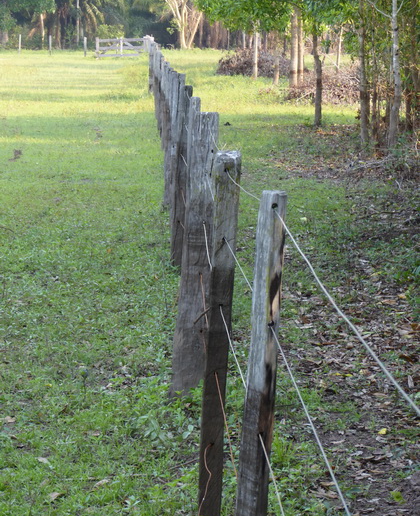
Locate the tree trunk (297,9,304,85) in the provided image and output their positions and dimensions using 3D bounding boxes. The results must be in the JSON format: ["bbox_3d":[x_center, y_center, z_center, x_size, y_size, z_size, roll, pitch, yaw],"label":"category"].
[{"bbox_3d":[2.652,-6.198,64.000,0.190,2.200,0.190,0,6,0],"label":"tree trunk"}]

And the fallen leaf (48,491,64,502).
[{"bbox_3d":[-0.540,0.840,7.689,0.060,0.030,0.080,0,6,0],"label":"fallen leaf"}]

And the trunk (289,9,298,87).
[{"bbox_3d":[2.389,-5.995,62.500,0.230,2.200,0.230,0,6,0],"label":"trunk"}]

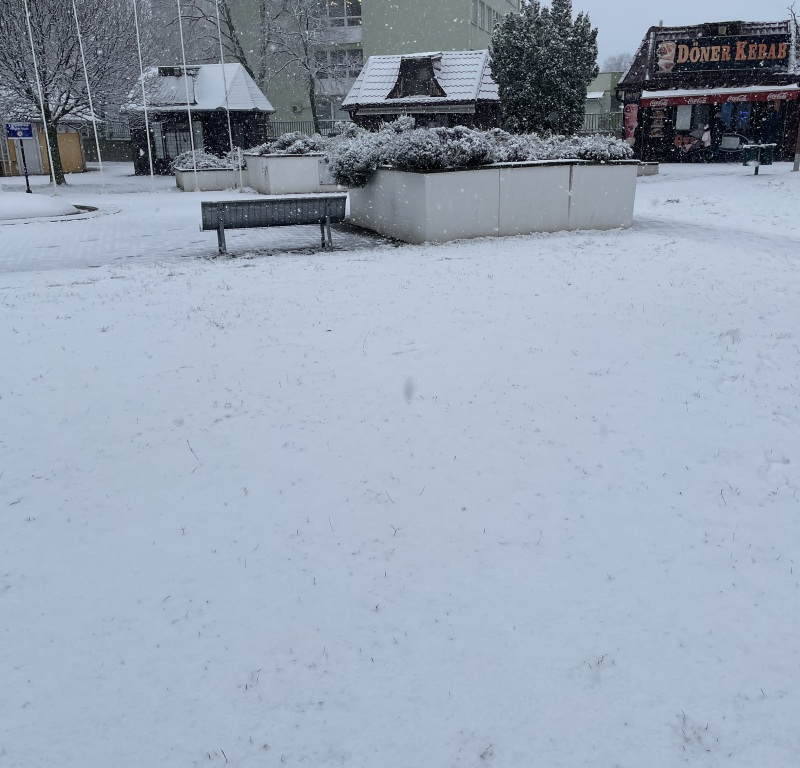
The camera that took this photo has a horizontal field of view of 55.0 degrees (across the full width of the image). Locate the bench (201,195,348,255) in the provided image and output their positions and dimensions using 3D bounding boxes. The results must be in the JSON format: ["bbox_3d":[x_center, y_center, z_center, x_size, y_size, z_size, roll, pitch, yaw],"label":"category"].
[{"bbox_3d":[-1.786,-2.356,11.202,2.050,0.760,0.620,-4,18,-7],"label":"bench"}]

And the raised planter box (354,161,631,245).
[{"bbox_3d":[1.493,-3.328,13.484,3.650,1.030,3.800,-7,19,-17],"label":"raised planter box"}]

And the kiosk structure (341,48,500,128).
[{"bbox_3d":[1.232,-10.993,31.133,6.700,4.450,3.600,4,19,15],"label":"kiosk structure"}]

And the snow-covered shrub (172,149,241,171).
[{"bbox_3d":[-5.800,-7.006,23.899,2.100,0.700,1.600,-5,19,-11],"label":"snow-covered shrub"}]

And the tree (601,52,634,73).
[{"bbox_3d":[19.193,-25.544,67.899,5.500,8.200,5.500,4,19,15],"label":"tree"}]

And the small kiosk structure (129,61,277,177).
[{"bbox_3d":[-8.784,-11.505,33.516,6.300,4.400,3.600,3,19,13],"label":"small kiosk structure"}]

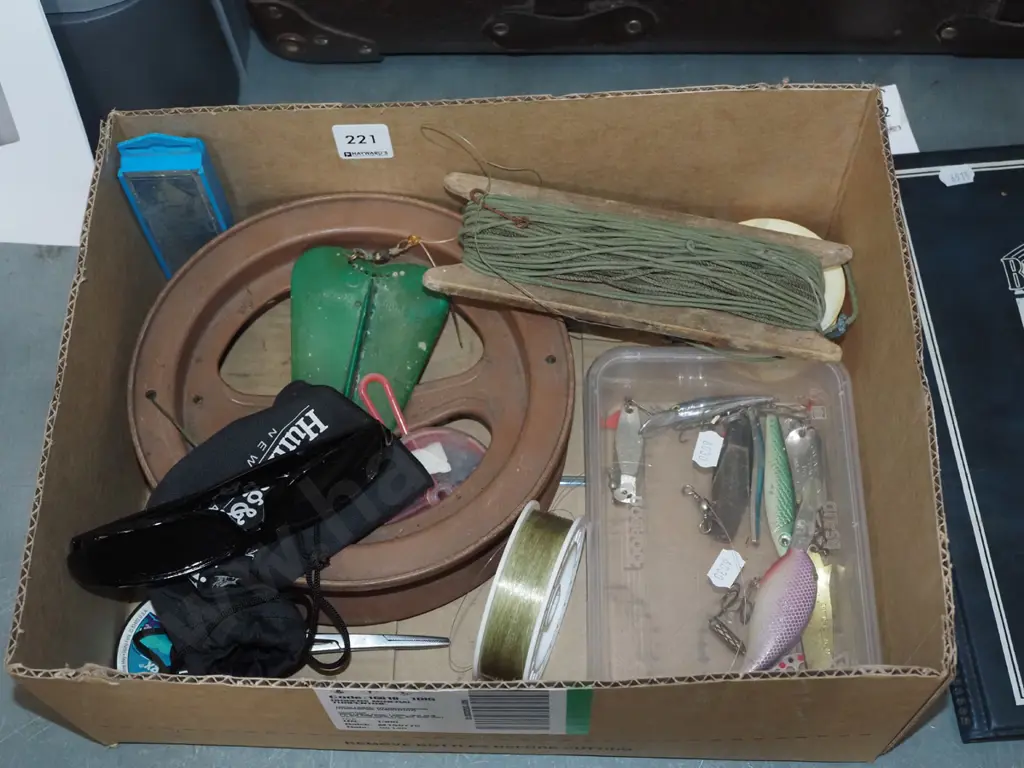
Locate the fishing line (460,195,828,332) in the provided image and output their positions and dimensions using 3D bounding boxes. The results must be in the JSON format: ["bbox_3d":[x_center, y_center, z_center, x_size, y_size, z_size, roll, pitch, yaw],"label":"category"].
[{"bbox_3d":[0.058,-0.055,0.613,0.164,0.020,0.035,11,64,8],"label":"fishing line"}]

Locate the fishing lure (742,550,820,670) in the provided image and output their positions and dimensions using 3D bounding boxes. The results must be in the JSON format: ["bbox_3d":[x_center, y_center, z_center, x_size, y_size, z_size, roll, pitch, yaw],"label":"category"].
[{"bbox_3d":[0.117,0.100,0.597,0.025,0.016,0.063,22,66,13],"label":"fishing lure"}]

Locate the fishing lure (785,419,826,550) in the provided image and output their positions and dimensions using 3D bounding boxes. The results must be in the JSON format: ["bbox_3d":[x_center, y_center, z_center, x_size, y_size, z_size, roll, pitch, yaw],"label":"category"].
[{"bbox_3d":[0.135,0.048,0.628,0.017,0.006,0.066,4,63,4],"label":"fishing lure"}]

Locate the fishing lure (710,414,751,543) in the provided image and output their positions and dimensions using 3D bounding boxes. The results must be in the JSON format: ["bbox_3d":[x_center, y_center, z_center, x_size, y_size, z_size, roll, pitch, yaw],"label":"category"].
[{"bbox_3d":[0.102,0.044,0.631,0.018,0.008,0.063,8,64,6],"label":"fishing lure"}]

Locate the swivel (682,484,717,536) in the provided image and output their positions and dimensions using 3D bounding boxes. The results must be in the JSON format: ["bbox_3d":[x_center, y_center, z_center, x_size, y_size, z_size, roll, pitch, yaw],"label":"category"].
[{"bbox_3d":[0.085,0.058,0.625,0.008,0.006,0.026,-20,64,-8],"label":"swivel"}]

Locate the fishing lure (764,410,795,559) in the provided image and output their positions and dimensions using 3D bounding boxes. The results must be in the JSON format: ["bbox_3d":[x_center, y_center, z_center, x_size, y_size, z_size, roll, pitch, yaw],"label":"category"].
[{"bbox_3d":[0.123,0.046,0.627,0.015,0.011,0.071,-1,63,2],"label":"fishing lure"}]

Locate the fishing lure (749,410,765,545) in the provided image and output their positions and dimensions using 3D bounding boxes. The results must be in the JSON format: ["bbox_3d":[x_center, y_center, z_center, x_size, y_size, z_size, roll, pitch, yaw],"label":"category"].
[{"bbox_3d":[0.113,0.043,0.631,0.006,0.008,0.067,2,63,3],"label":"fishing lure"}]

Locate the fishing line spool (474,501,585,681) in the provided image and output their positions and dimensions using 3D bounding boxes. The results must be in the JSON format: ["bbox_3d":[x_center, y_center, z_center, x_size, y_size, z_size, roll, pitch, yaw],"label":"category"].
[{"bbox_3d":[0.010,0.085,0.572,0.025,0.086,0.086,18,65,10],"label":"fishing line spool"}]

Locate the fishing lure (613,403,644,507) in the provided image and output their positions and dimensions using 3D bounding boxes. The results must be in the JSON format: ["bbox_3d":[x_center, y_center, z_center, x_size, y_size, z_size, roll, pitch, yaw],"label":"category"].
[{"bbox_3d":[0.055,0.031,0.640,0.013,0.007,0.053,-1,63,2],"label":"fishing lure"}]

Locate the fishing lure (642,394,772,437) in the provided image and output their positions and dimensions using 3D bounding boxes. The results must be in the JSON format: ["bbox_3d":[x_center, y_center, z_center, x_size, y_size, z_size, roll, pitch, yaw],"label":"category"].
[{"bbox_3d":[0.092,0.015,0.642,0.066,0.011,0.013,-14,63,-5],"label":"fishing lure"}]

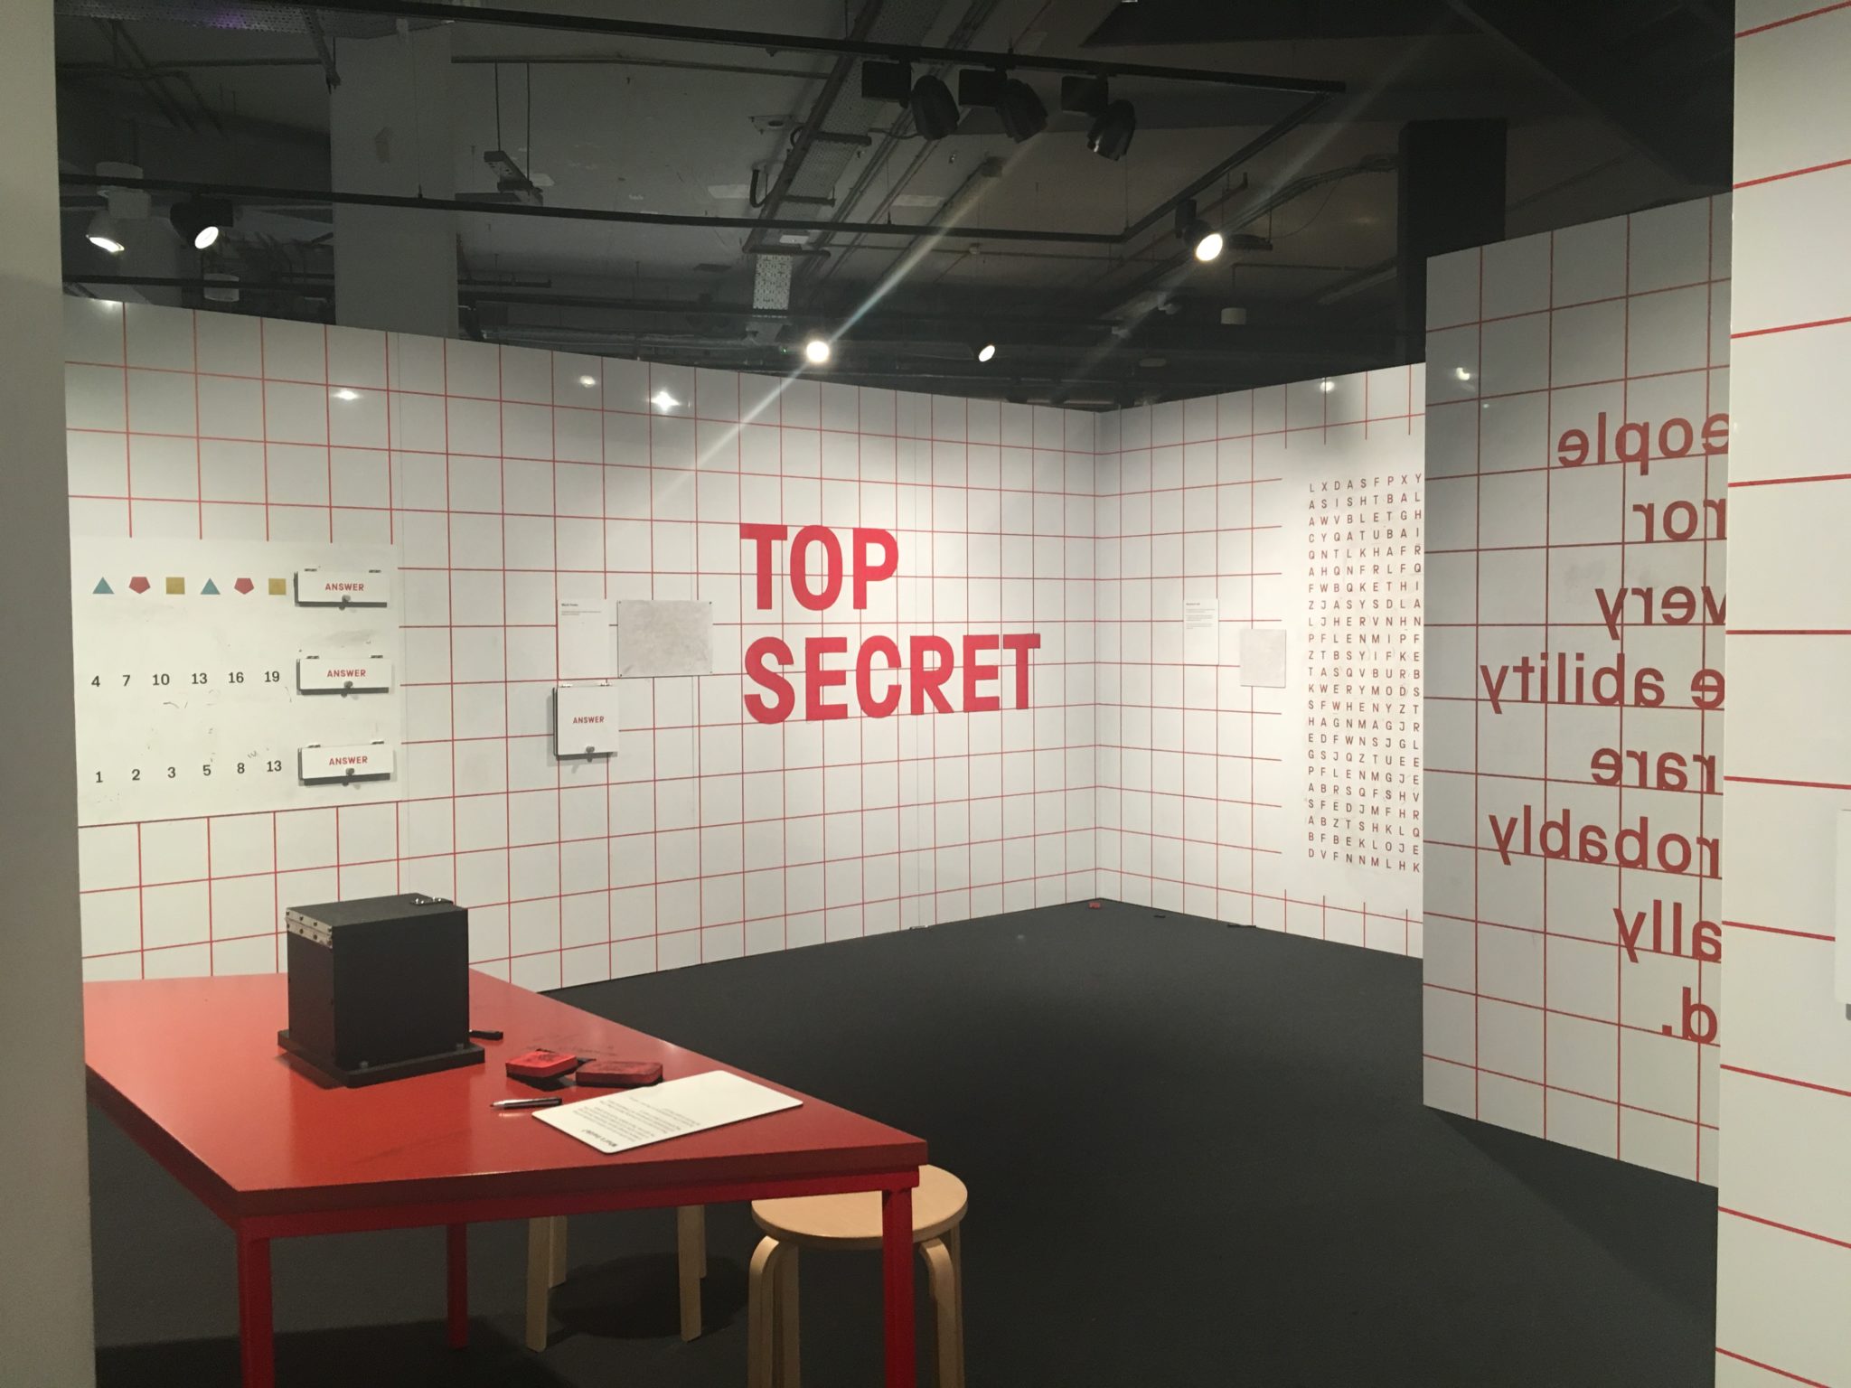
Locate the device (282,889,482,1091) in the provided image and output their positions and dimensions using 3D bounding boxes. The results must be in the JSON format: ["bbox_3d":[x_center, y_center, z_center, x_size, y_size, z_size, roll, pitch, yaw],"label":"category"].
[{"bbox_3d":[-0.815,0.429,2.311,0.199,0.217,0.297,-3,3,-40],"label":"device"}]

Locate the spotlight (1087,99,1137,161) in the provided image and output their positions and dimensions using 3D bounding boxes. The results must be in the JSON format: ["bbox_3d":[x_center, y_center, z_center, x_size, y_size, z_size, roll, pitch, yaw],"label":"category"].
[{"bbox_3d":[0.610,-1.837,5.050,0.135,0.140,0.180,-2,-41,-25],"label":"spotlight"}]

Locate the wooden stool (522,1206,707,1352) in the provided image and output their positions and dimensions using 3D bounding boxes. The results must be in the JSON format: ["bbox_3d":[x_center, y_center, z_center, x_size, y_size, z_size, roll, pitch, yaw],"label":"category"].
[{"bbox_3d":[-0.610,1.001,3.075,0.355,0.450,0.355,-1,3,-7],"label":"wooden stool"}]

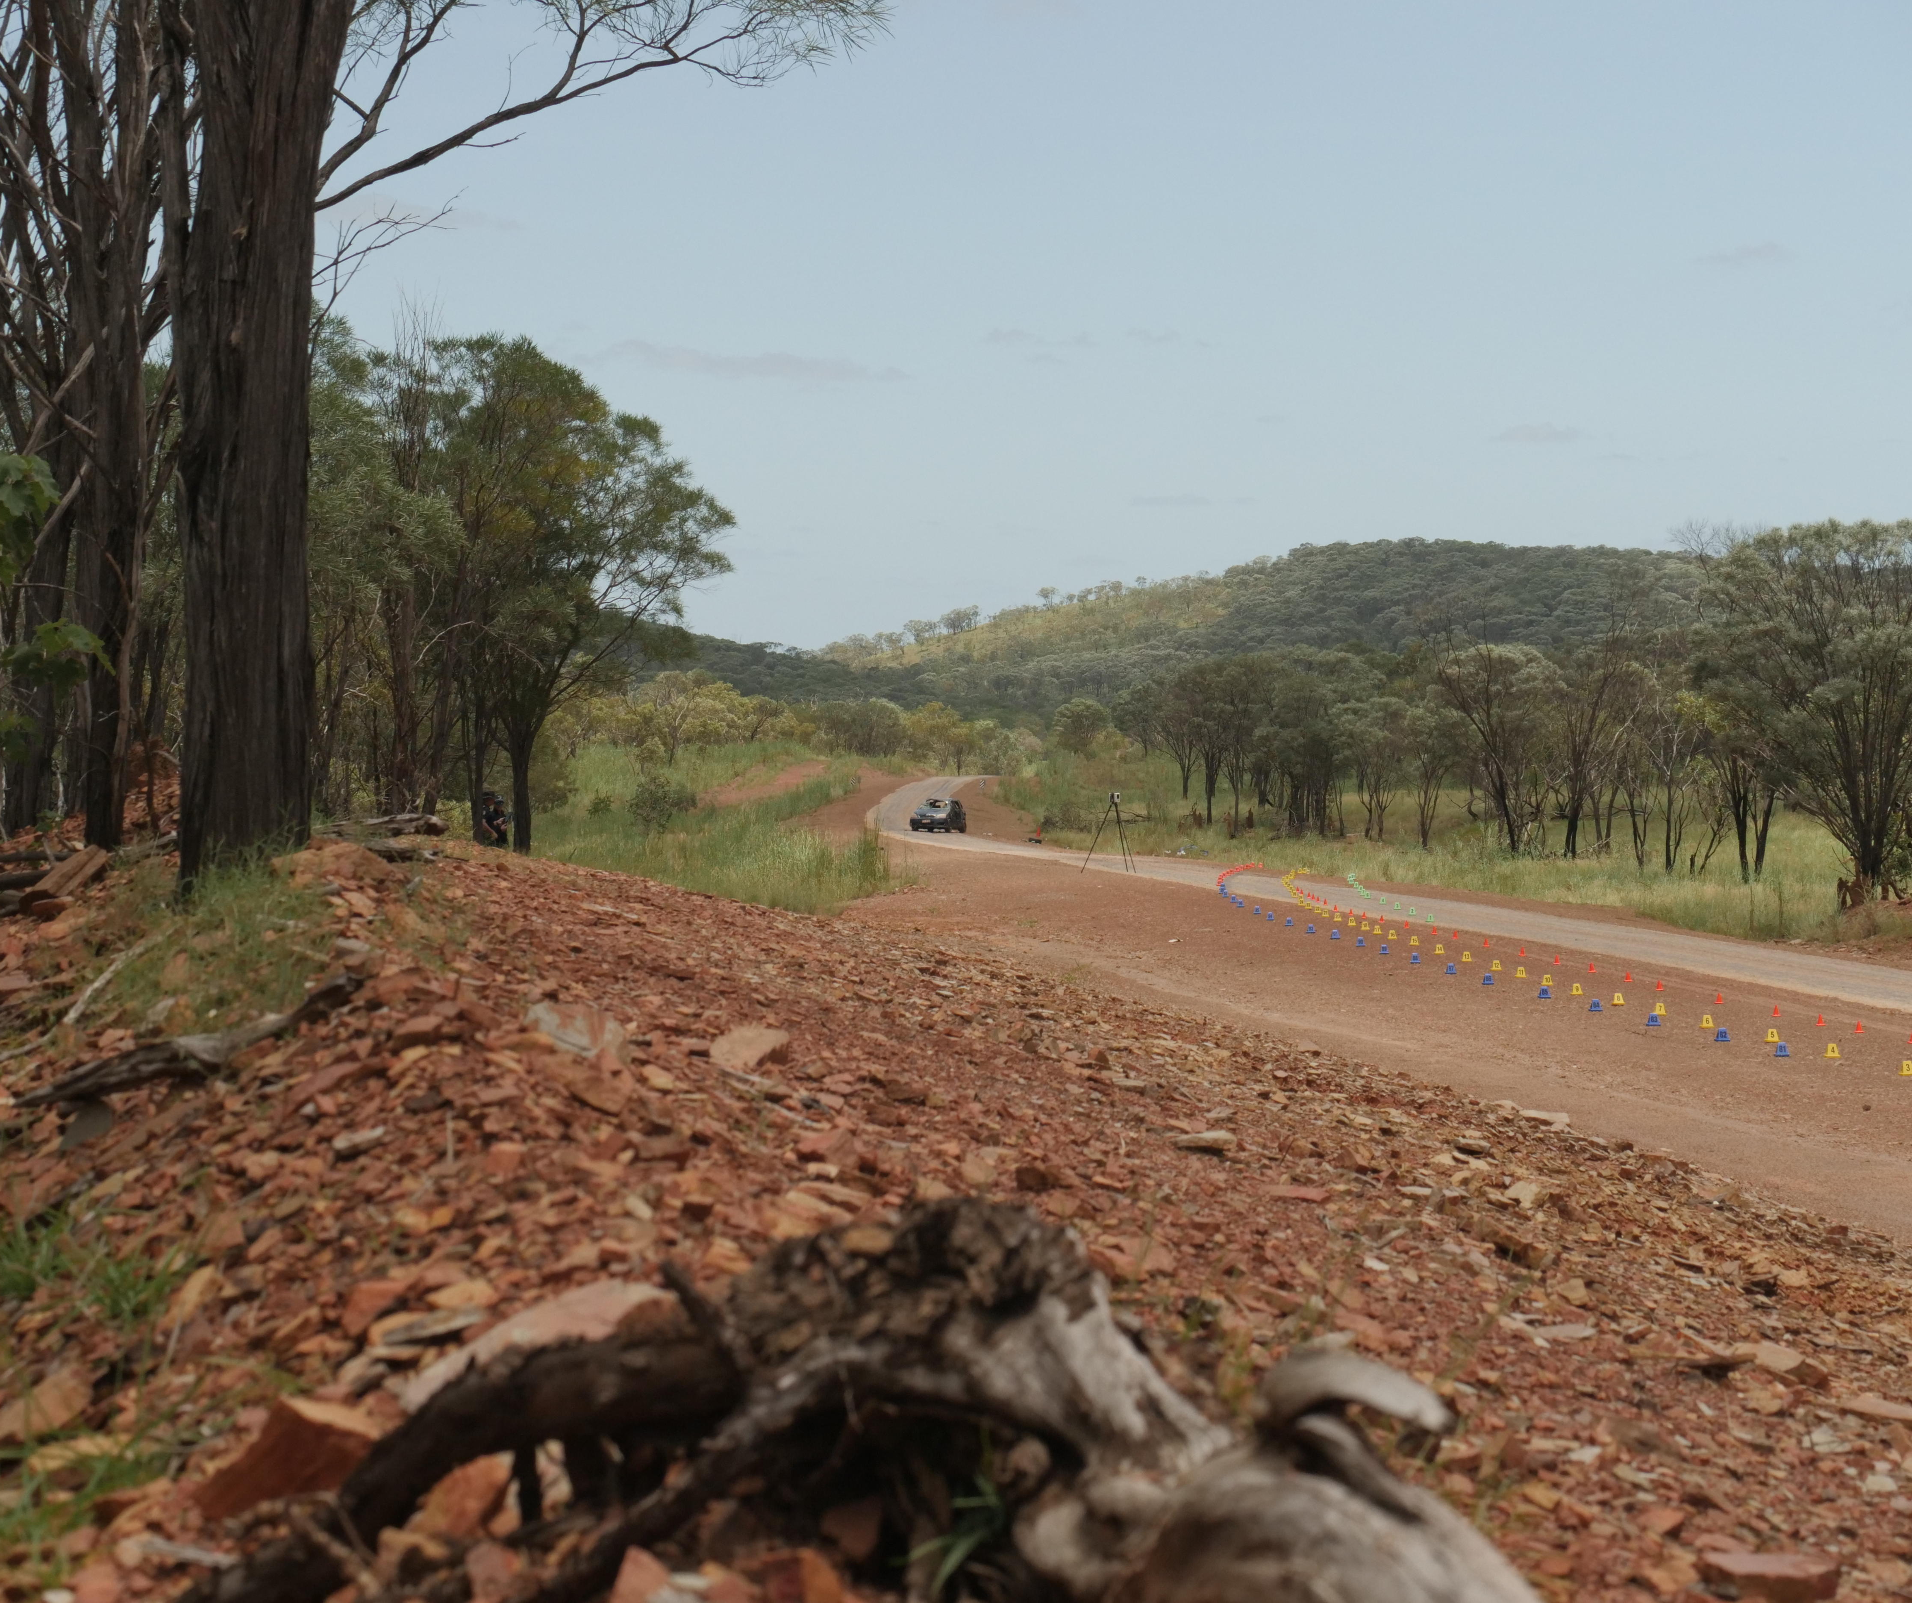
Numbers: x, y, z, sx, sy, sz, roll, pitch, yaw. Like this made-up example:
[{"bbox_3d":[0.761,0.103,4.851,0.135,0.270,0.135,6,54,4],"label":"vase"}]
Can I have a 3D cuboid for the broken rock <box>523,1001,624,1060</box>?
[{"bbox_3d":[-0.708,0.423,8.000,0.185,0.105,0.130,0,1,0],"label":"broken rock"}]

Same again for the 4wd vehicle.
[{"bbox_3d":[-0.821,0.640,195.000,1.780,1.620,4.500,0,1,14],"label":"4wd vehicle"}]

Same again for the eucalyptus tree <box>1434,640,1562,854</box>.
[{"bbox_3d":[14.691,-1.469,117.000,3.500,5.800,3.400,0,1,0],"label":"eucalyptus tree"}]

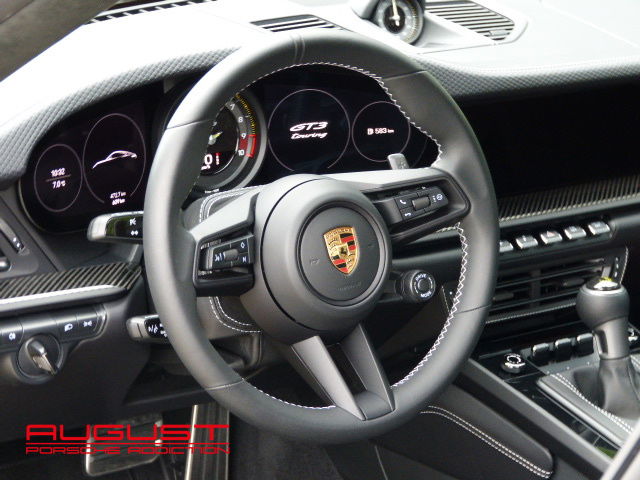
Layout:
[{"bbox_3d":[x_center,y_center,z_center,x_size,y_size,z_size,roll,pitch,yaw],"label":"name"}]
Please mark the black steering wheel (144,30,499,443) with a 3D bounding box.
[{"bbox_3d":[-0.007,-0.002,1.734,0.360,0.360,0.095,-15,5,-33],"label":"black steering wheel"}]

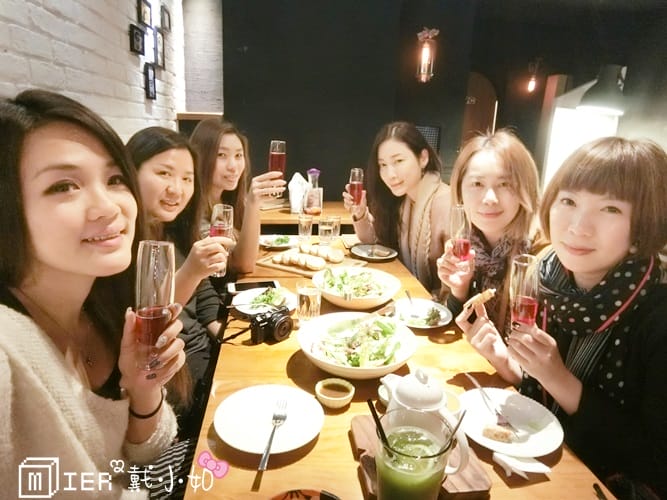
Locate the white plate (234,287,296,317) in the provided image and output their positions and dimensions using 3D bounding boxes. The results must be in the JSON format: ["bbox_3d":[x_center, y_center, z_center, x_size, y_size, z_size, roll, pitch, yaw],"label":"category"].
[{"bbox_3d":[-0.200,0.162,1.210,0.205,0.025,0.205,2,16,-1],"label":"white plate"}]

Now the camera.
[{"bbox_3d":[-0.154,0.194,1.044,0.062,0.064,0.104,14,20,34],"label":"camera"}]

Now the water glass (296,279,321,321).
[{"bbox_3d":[-0.069,0.143,1.157,0.068,0.102,0.068,3,16,0],"label":"water glass"}]

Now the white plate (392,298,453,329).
[{"bbox_3d":[0.242,0.192,1.178,0.205,0.025,0.205,2,16,-1],"label":"white plate"}]

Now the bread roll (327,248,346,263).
[{"bbox_3d":[0.008,0.022,1.643,0.065,0.055,0.070,14,20,35],"label":"bread roll"}]

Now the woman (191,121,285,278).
[{"bbox_3d":[-0.372,0.164,1.589,0.620,1.290,0.500,7,17,16],"label":"woman"}]

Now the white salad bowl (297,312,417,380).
[{"bbox_3d":[0.056,0.234,0.951,0.268,0.074,0.268,1,17,0],"label":"white salad bowl"}]

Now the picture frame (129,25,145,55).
[{"bbox_3d":[-1.003,-1.077,2.073,0.020,0.125,0.159,0,17,-8],"label":"picture frame"}]

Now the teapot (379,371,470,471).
[{"bbox_3d":[0.144,0.261,0.646,0.157,0.151,0.107,14,20,36],"label":"teapot"}]

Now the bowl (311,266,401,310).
[{"bbox_3d":[0.071,0.131,1.282,0.280,0.068,0.280,2,16,-1],"label":"bowl"}]

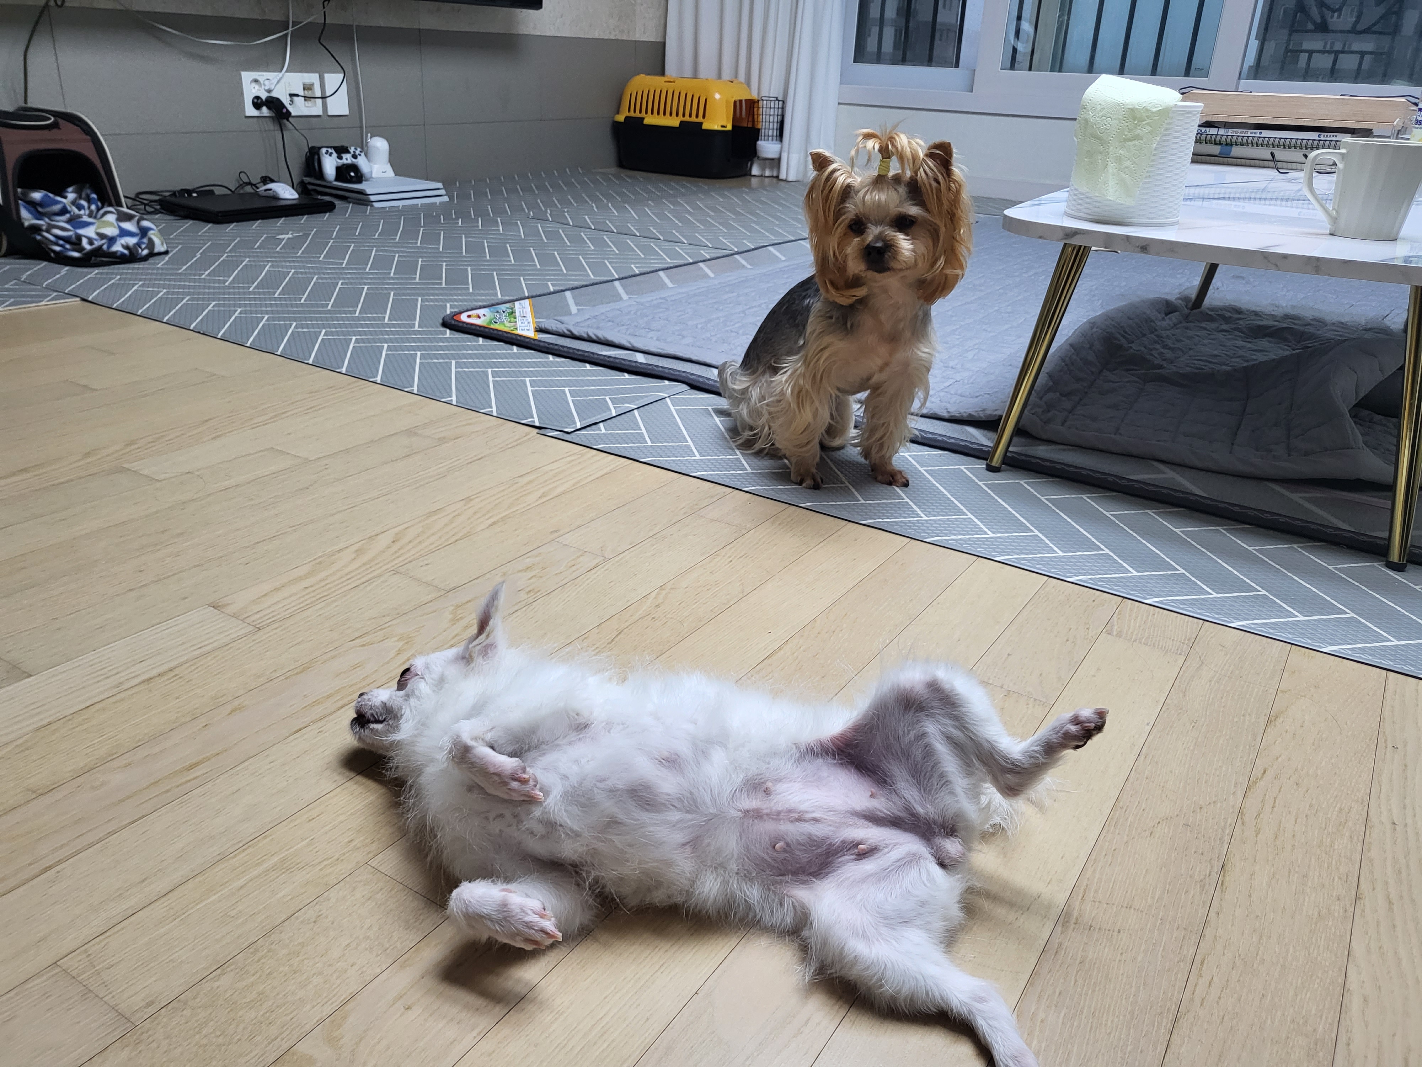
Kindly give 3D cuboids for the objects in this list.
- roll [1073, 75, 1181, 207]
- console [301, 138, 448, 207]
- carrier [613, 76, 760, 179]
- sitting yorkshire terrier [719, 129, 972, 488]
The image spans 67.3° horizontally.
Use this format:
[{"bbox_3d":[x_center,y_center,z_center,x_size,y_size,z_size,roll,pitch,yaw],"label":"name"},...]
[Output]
[{"bbox_3d":[0.483,-0.444,1.230,0.122,0.147,0.122,11,25,18],"label":"roll"},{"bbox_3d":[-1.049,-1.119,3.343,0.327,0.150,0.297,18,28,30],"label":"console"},{"bbox_3d":[-0.101,-1.738,4.558,0.565,0.370,0.365,18,28,31],"label":"carrier"},{"bbox_3d":[0.155,-0.288,1.320,0.205,0.390,0.315,-8,26,-23],"label":"sitting yorkshire terrier"}]

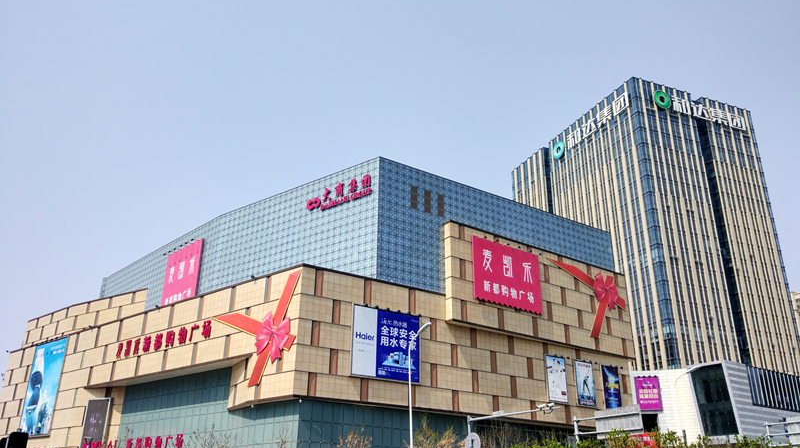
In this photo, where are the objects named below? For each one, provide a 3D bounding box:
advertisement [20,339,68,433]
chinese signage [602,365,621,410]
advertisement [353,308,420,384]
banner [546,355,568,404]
[{"bbox_3d":[-54.276,24.913,98.259,10.774,14.228,0.300,-18,-29,36],"label":"advertisement"},{"bbox_3d":[30.498,23.385,92.435,3.805,6.018,0.250,17,-28,-34],"label":"chinese signage"},{"bbox_3d":[-1.246,13.145,70.593,9.117,7.667,0.300,17,-28,-34],"label":"advertisement"},{"bbox_3d":[21.050,20.612,85.830,3.794,5.848,0.250,17,-28,-34],"label":"banner"}]

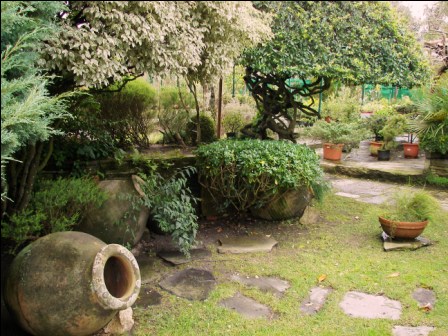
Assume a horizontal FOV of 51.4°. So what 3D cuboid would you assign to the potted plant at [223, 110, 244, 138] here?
[{"bbox_3d":[0.190,-0.822,9.299,0.430,0.590,0.420,0,10,0],"label":"potted plant"}]

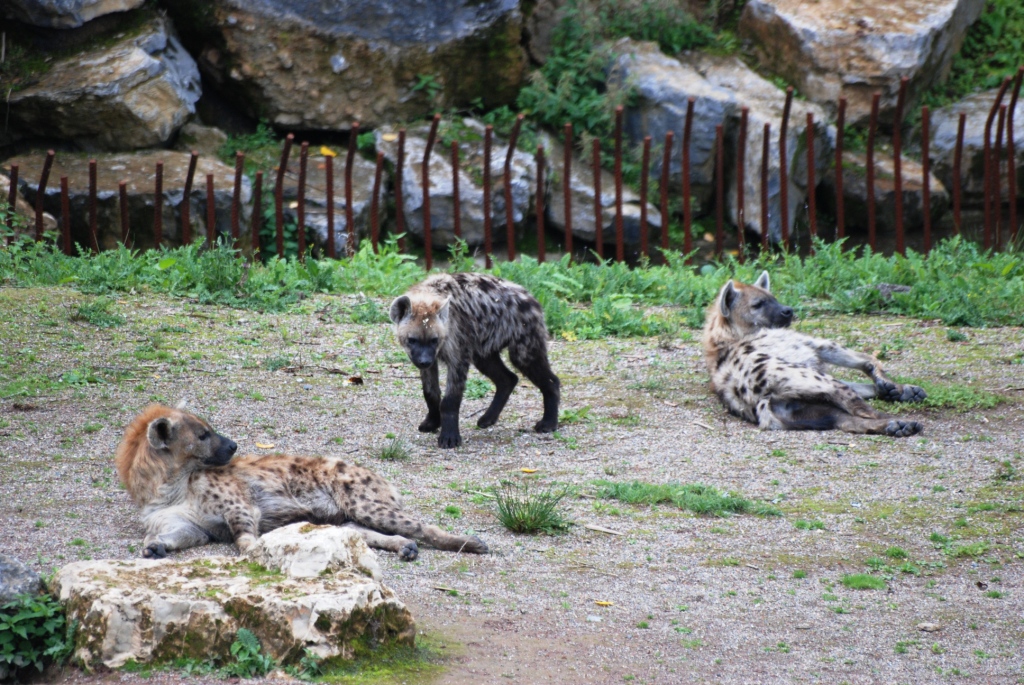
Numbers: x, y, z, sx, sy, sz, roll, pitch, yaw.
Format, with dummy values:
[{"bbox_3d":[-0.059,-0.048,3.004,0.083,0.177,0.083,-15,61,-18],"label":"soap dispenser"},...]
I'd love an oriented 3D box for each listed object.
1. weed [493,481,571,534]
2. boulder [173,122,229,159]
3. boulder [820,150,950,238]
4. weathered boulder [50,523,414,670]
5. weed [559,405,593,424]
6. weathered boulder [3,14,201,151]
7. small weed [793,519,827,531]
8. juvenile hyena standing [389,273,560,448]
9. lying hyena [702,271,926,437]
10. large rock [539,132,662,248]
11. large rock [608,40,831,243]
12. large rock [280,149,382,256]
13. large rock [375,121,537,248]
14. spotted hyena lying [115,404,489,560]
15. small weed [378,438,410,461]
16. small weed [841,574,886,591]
[{"bbox_3d":[0.070,0.590,41.500,0.270,0.170,0.250,0,8,0],"label":"weed"},{"bbox_3d":[-1.375,-0.892,50.900,0.250,0.150,0.220,0,8,0],"label":"boulder"},{"bbox_3d":[1.633,-0.647,50.400,0.560,0.340,0.450,0,8,0],"label":"boulder"},{"bbox_3d":[-0.867,0.788,35.756,1.129,0.352,0.750,0,8,0],"label":"weathered boulder"},{"bbox_3d":[0.222,0.252,40.342,0.119,0.056,0.100,0,8,0],"label":"weed"},{"bbox_3d":[-1.666,-1.055,46.800,0.804,0.457,0.680,0,8,0],"label":"weathered boulder"},{"bbox_3d":[1.074,0.658,41.500,0.115,0.036,0.090,0,8,0],"label":"small weed"},{"bbox_3d":[-0.142,0.055,43.800,0.280,0.630,0.880,6,9,37],"label":"juvenile hyena standing"},{"bbox_3d":[1.167,0.049,44.500,0.750,0.460,1.050,-1,8,-8],"label":"lying hyena"},{"bbox_3d":[0.352,-0.605,45.900,0.494,0.404,0.420,0,8,0],"label":"large rock"},{"bbox_3d":[0.828,-0.802,46.000,0.886,0.707,0.720,0,8,0],"label":"large rock"},{"bbox_3d":[-0.781,-0.606,49.900,0.440,0.420,0.450,0,8,0],"label":"large rock"},{"bbox_3d":[-0.225,-0.625,45.900,0.645,0.429,0.520,0,8,0],"label":"large rock"},{"bbox_3d":[-0.748,0.494,41.000,1.260,0.490,0.600,-1,8,-10],"label":"spotted hyena lying"},{"bbox_3d":[-0.403,0.367,39.553,0.110,0.061,0.100,0,8,0],"label":"small weed"},{"bbox_3d":[1.127,0.769,36.960,0.147,0.032,0.130,0,8,0],"label":"small weed"}]

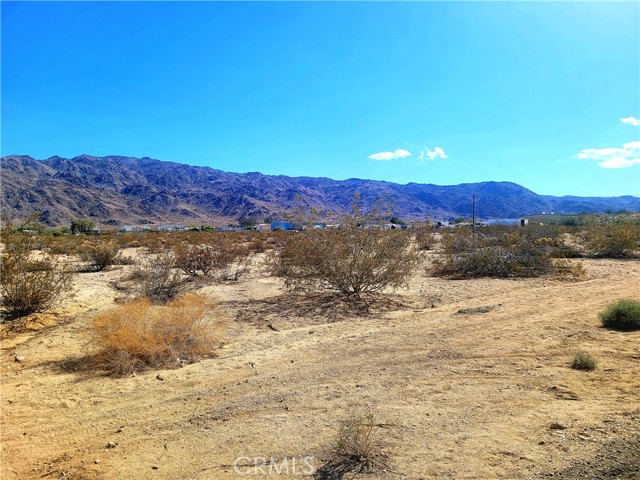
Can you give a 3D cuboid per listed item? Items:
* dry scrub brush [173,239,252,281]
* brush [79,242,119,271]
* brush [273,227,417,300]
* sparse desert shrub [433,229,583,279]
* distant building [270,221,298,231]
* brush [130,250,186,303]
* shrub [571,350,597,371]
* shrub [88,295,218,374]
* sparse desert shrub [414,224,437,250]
[{"bbox_3d":[-3.226,0.590,14.424,2.350,1.150,1.800,0,2,0],"label":"dry scrub brush"},{"bbox_3d":[-7.718,0.568,16.825,1.450,1.050,1.300,0,2,0],"label":"brush"},{"bbox_3d":[0.556,0.446,10.918,3.150,1.650,2.700,0,2,0],"label":"brush"},{"bbox_3d":[5.975,0.388,15.319,4.700,1.500,2.800,0,2,0],"label":"sparse desert shrub"},{"bbox_3d":[-11.384,-4.523,149.932,8.200,3.200,7.000,0,2,0],"label":"distant building"},{"bbox_3d":[-3.302,0.779,9.828,1.200,1.050,1.050,0,2,0],"label":"brush"},{"bbox_3d":[2.929,1.330,5.343,0.290,0.220,0.270,0,2,0],"label":"shrub"},{"bbox_3d":[-1.945,1.054,5.684,1.500,0.750,1.200,0,2,0],"label":"shrub"},{"bbox_3d":[6.806,-0.135,31.010,1.500,1.600,1.400,0,2,0],"label":"sparse desert shrub"}]

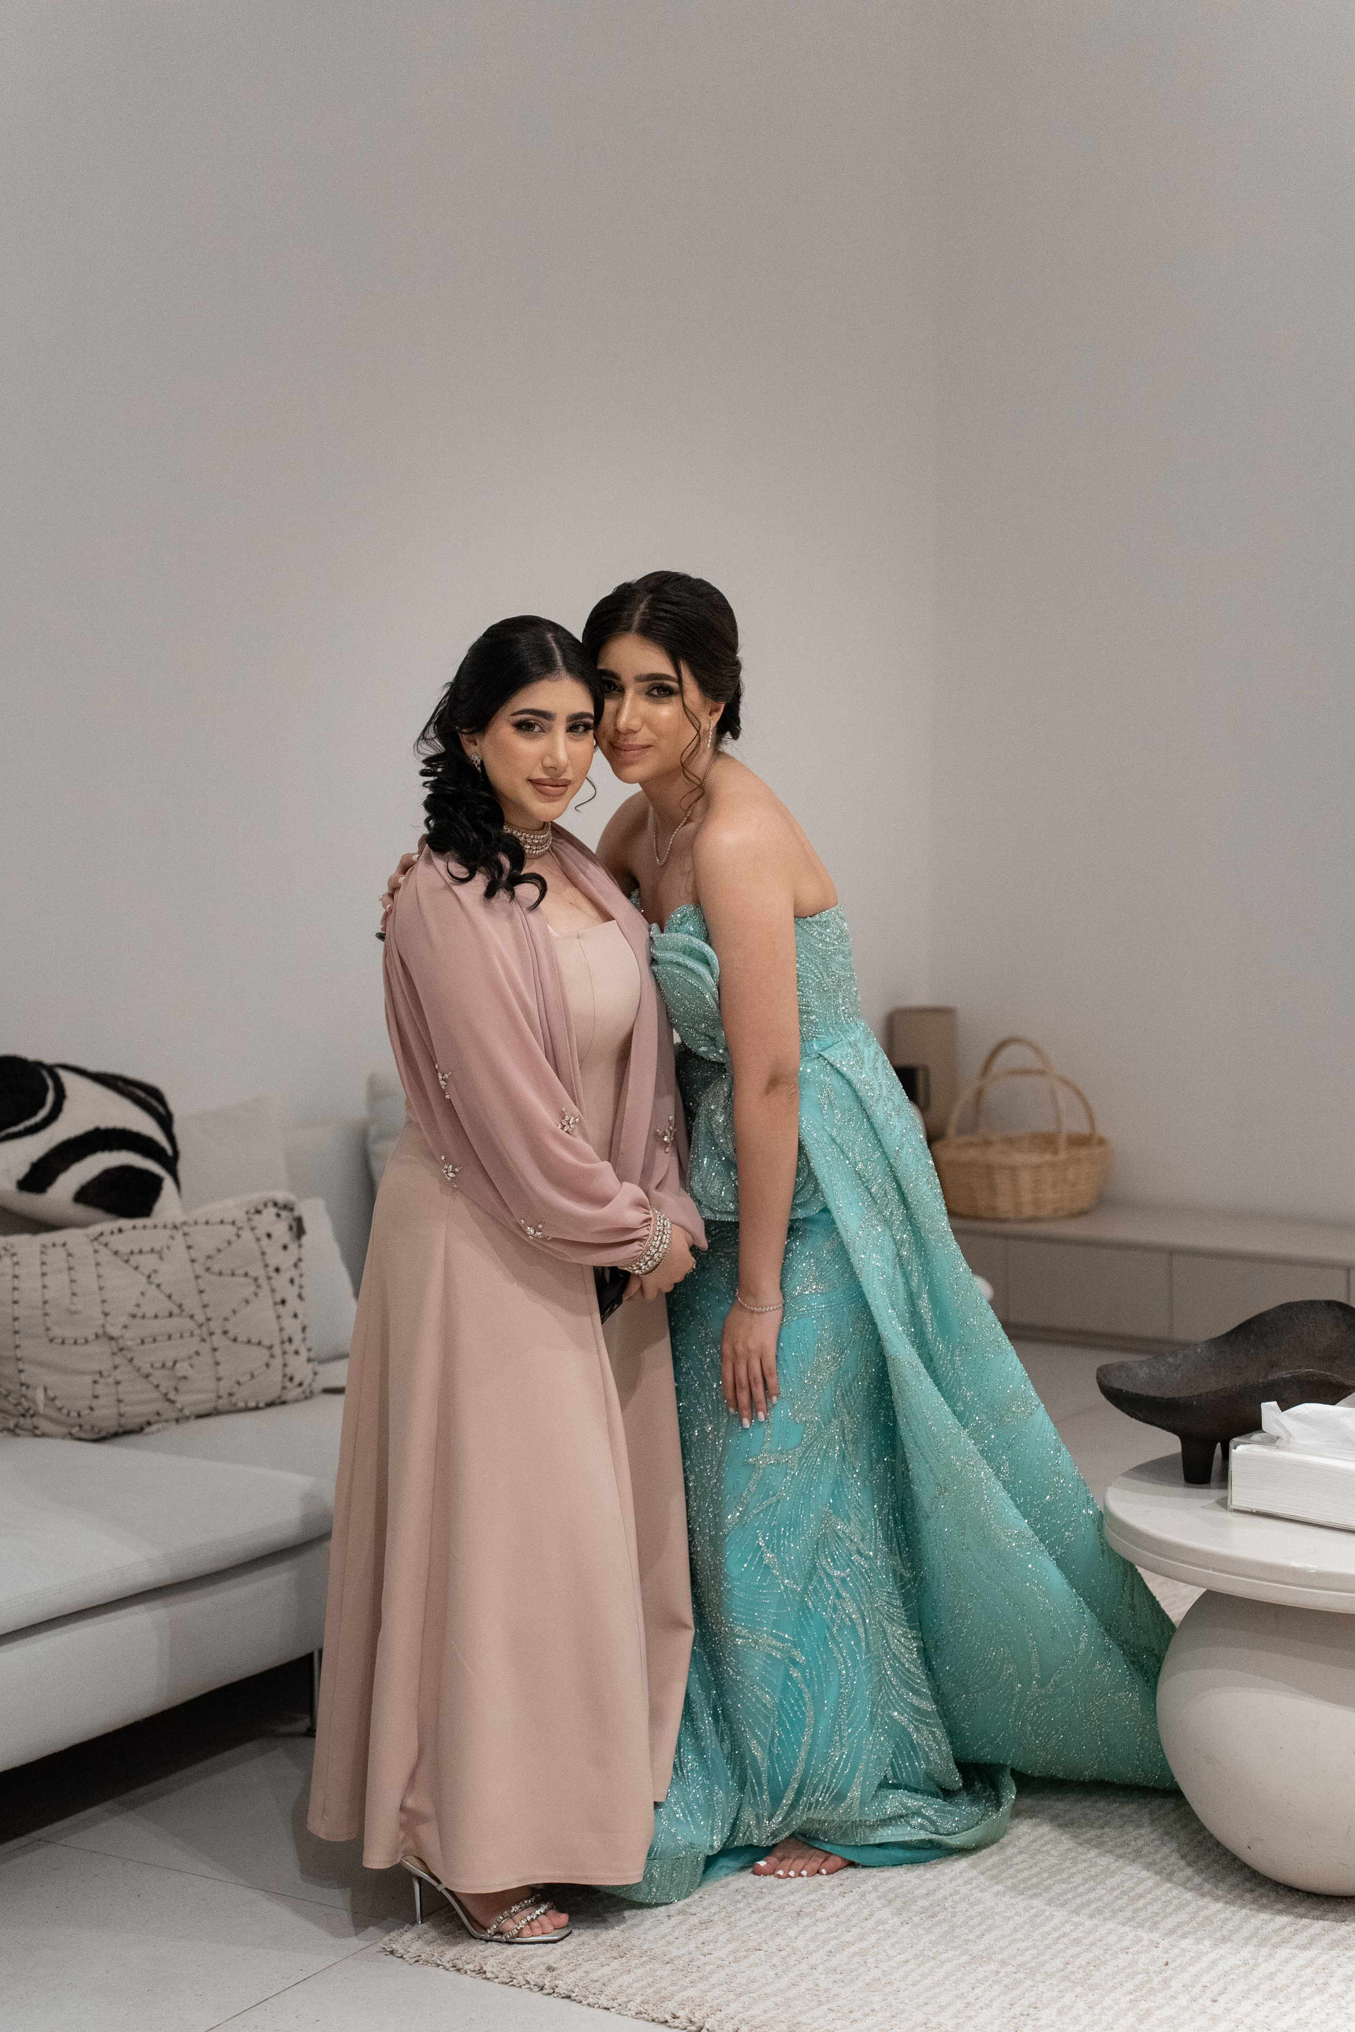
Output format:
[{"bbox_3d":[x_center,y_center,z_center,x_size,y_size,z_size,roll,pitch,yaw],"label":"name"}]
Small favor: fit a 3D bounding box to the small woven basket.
[{"bbox_3d":[0.863,0.271,8.200,0.450,0.435,0.425,2,5,20],"label":"small woven basket"}]

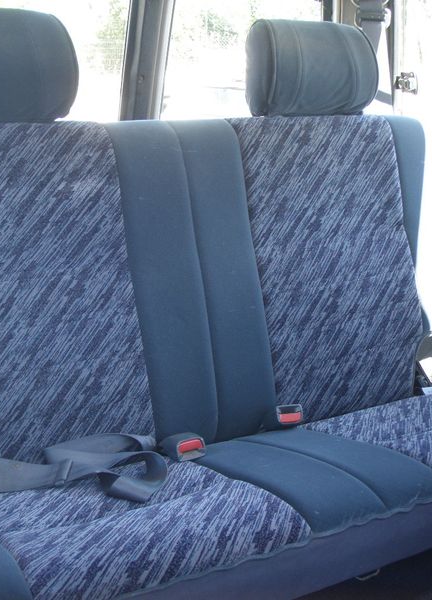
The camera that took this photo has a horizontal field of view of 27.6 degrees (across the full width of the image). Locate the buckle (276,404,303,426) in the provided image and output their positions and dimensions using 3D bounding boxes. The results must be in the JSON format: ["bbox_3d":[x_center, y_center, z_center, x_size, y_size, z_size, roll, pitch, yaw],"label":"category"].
[{"bbox_3d":[0.115,0.193,1.487,0.043,0.031,0.055,-4,0,-17],"label":"buckle"}]

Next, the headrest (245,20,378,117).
[{"bbox_3d":[0.173,-0.410,1.561,0.232,0.160,0.117,-8,9,-28],"label":"headrest"}]

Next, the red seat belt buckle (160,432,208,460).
[{"bbox_3d":[-0.054,0.221,1.346,0.044,0.031,0.075,-8,5,-28],"label":"red seat belt buckle"}]

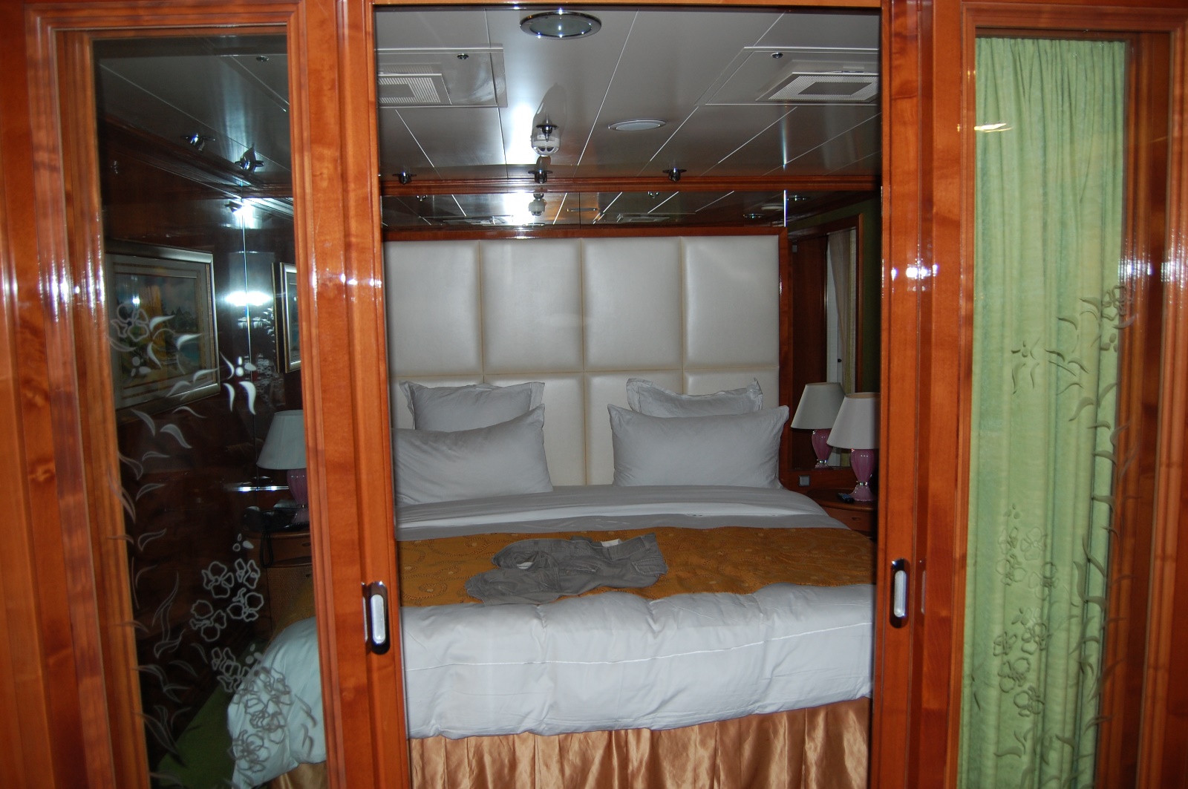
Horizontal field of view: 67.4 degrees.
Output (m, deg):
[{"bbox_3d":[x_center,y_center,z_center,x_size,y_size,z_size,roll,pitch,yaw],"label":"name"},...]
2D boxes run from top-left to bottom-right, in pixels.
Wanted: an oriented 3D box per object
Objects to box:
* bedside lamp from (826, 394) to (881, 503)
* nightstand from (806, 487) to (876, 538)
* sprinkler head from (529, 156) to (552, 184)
[{"bbox_3d":[1.278,0.255,4.229,0.345,0.505,0.345,-1,6,-4],"label":"bedside lamp"},{"bbox_3d":[1.242,0.741,4.338,0.470,0.480,0.450,-1,6,-4],"label":"nightstand"},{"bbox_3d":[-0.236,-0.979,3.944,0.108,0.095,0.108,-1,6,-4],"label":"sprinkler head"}]

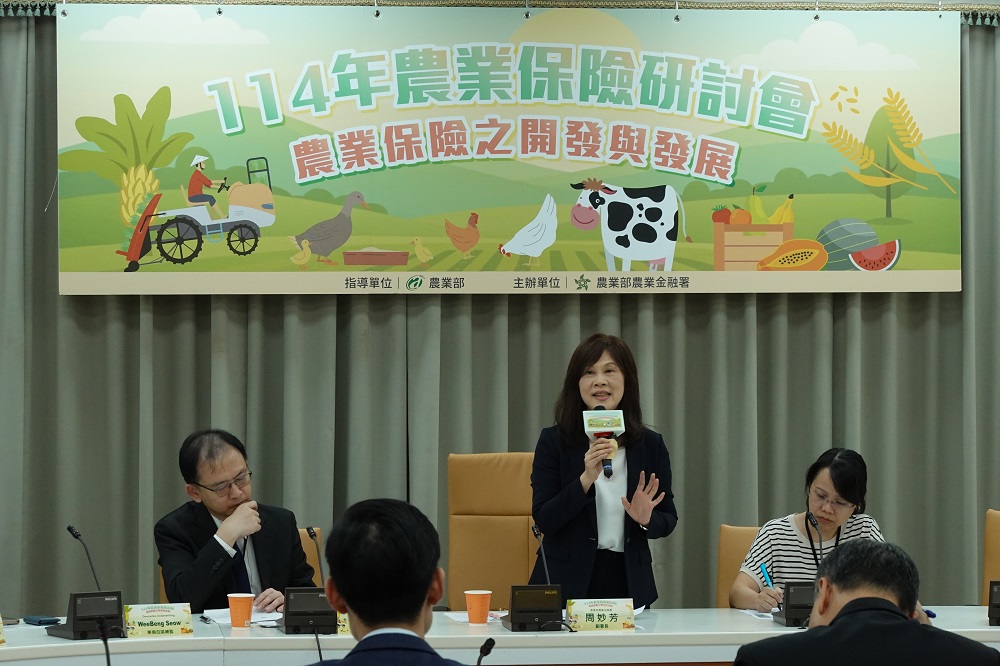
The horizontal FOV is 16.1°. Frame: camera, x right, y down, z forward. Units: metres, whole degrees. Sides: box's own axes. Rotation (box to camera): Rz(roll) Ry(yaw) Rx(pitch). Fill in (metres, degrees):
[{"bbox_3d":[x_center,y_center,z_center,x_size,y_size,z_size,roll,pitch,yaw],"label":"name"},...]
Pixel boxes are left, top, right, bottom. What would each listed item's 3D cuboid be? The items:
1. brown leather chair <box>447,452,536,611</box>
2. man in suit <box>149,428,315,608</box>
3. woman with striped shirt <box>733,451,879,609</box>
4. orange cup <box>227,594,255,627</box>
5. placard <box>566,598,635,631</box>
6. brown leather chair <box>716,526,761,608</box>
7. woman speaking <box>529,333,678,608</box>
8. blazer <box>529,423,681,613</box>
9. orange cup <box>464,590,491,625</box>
[{"bbox_3d":[0.097,1.002,11.620,0.600,1.190,0.640,0,1,-7],"label":"brown leather chair"},{"bbox_3d":[-0.824,0.964,11.030,0.510,1.290,0.760,0,1,-13],"label":"man in suit"},{"bbox_3d":[0.965,0.991,11.070,0.480,1.240,0.740,0,1,-6],"label":"woman with striped shirt"},{"bbox_3d":[-0.769,0.824,10.470,0.083,0.097,0.083,0,1,-4],"label":"orange cup"},{"bbox_3d":[0.298,0.829,10.420,0.197,0.093,0.068,0,1,-6],"label":"placard"},{"bbox_3d":[0.987,1.123,11.620,0.600,0.950,0.620,0,1,-7],"label":"brown leather chair"},{"bbox_3d":[0.328,0.808,11.170,0.475,1.610,0.420,0,1,-5],"label":"woman speaking"},{"bbox_3d":[0.328,0.567,11.180,0.465,0.570,0.380,0,1,-5],"label":"blazer"},{"bbox_3d":[-0.067,0.824,10.530,0.083,0.097,0.083,0,1,0],"label":"orange cup"}]

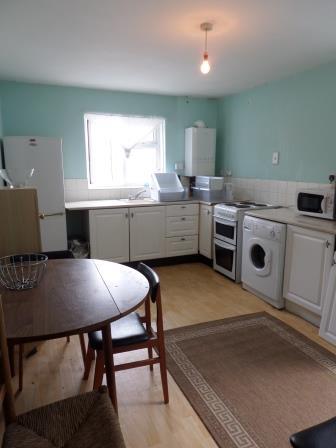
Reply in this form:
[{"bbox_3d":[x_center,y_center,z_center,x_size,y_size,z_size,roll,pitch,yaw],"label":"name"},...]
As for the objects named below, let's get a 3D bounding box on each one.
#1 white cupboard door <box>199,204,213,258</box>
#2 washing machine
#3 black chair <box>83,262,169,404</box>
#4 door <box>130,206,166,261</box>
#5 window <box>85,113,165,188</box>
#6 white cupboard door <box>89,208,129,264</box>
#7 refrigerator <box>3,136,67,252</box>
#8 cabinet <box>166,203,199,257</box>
[{"bbox_3d":[0.521,0.108,4.273,0.040,0.730,0.330,-4,11,-22],"label":"white cupboard door"},{"bbox_3d":[1.214,0.352,3.297,0.560,0.850,0.600,-4,11,-22],"label":"washing machine"},{"bbox_3d":[-0.263,0.653,1.835,0.480,0.770,0.430,-3,10,-18],"label":"black chair"},{"bbox_3d":[-0.263,0.134,4.105,0.502,0.713,0.025,-5,11,-23],"label":"door"},{"bbox_3d":[-0.593,-1.021,4.497,1.160,1.000,0.120,-4,11,-22],"label":"window"},{"bbox_3d":[-0.723,0.172,3.907,0.495,0.713,0.025,-5,11,-23],"label":"white cupboard door"},{"bbox_3d":[-1.567,-0.156,3.807,0.585,1.700,0.600,-4,11,-22],"label":"refrigerator"},{"bbox_3d":[0.101,0.047,4.583,0.510,0.740,0.560,-4,11,-22],"label":"cabinet"}]

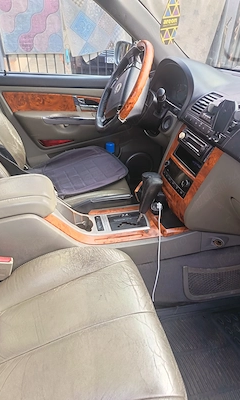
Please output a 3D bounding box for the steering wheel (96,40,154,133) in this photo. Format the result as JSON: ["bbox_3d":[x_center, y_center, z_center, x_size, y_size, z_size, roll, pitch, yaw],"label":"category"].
[{"bbox_3d":[0.029,-0.453,1.149,0.090,0.387,0.387,21,26,-27],"label":"steering wheel"}]

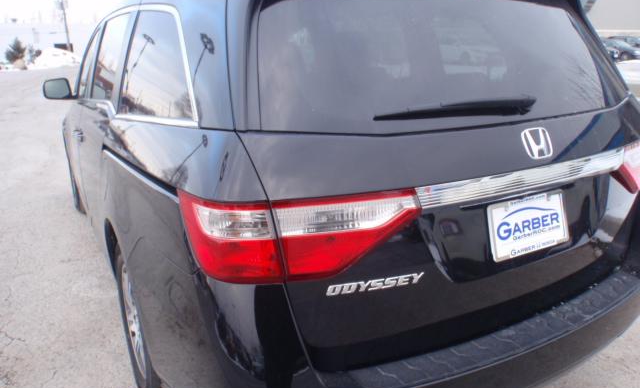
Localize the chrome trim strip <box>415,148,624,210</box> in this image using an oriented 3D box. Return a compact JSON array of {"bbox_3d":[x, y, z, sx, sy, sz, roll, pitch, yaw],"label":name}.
[{"bbox_3d":[0.602,-0.051,1.443,0.840,0.070,0.060,-10,13,-27],"label":"chrome trim strip"}]

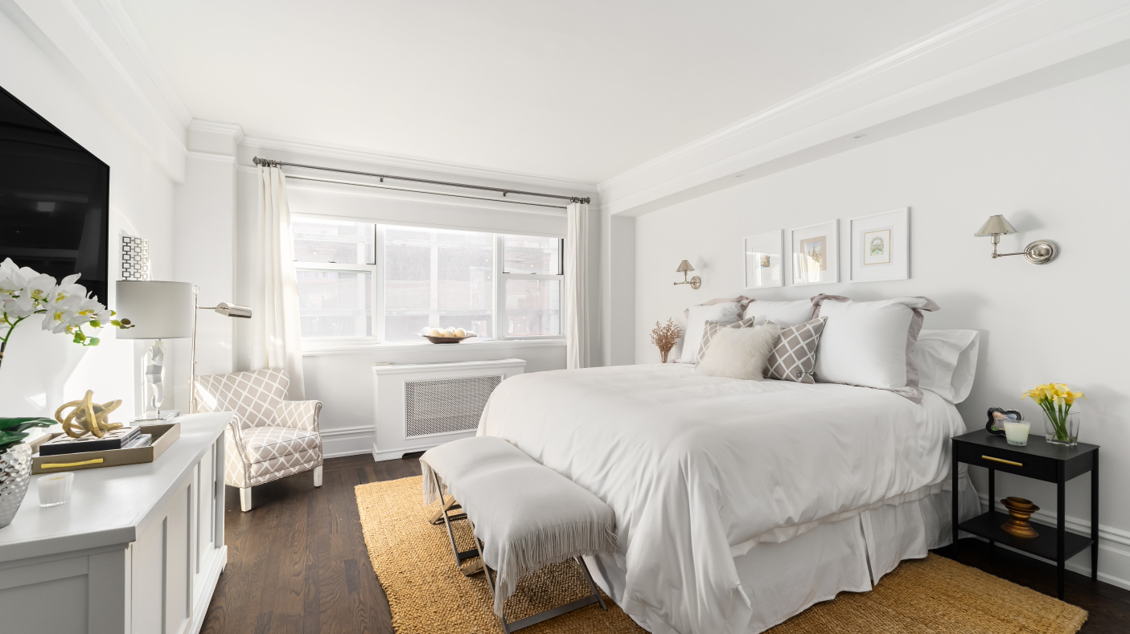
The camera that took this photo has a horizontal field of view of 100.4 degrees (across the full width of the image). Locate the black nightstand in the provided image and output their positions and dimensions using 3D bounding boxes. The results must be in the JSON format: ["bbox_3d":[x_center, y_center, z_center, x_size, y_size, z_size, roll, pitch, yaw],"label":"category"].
[{"bbox_3d":[2.130,0.888,2.191,0.405,0.605,0.387,-1,0,-28],"label":"black nightstand"}]

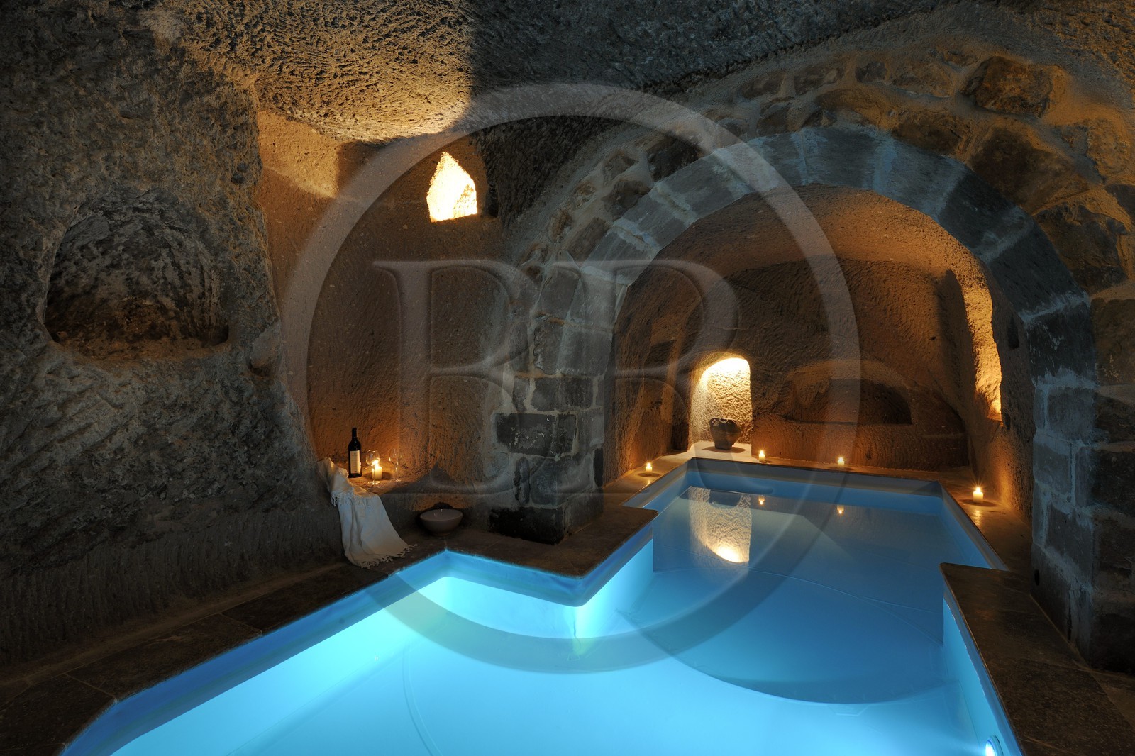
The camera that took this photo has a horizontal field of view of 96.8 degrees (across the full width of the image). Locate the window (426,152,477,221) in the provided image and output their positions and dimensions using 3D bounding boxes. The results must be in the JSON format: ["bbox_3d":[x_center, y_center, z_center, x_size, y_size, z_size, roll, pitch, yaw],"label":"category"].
[{"bbox_3d":[-0.744,-1.227,3.231,0.380,0.420,0.200,1,3,29],"label":"window"}]

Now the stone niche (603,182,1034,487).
[{"bbox_3d":[1.836,-0.144,3.894,2.550,2.030,2.000,1,3,29],"label":"stone niche"}]

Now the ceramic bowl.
[{"bbox_3d":[-0.749,0.868,3.000,0.247,0.120,0.247,0,2,-14],"label":"ceramic bowl"}]

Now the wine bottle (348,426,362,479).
[{"bbox_3d":[-1.348,0.475,3.200,0.075,0.310,0.075,-1,2,-23],"label":"wine bottle"}]

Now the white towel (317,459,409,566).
[{"bbox_3d":[-1.120,0.707,2.810,0.360,0.420,0.550,-2,3,-43],"label":"white towel"}]

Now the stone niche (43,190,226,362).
[{"bbox_3d":[-1.830,-0.430,2.120,0.330,0.680,0.600,1,2,31],"label":"stone niche"}]

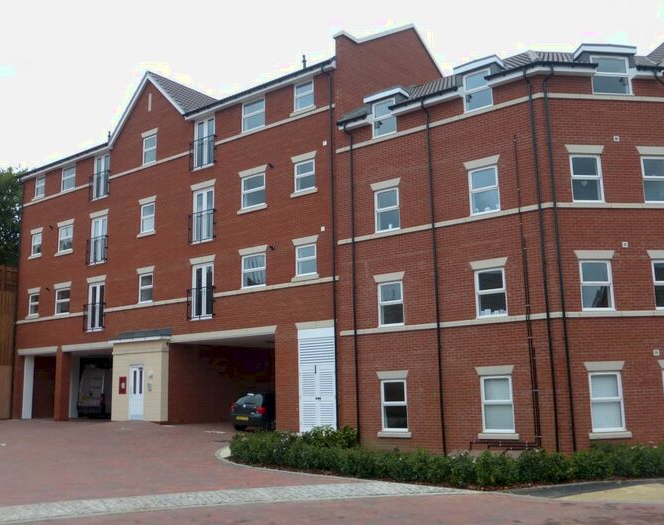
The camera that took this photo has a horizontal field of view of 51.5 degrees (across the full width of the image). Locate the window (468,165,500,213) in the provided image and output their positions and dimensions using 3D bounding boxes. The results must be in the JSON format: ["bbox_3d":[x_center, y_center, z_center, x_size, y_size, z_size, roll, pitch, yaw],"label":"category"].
[{"bbox_3d":[4.212,-1.977,18.963,0.903,1.307,0.100,-9,-12,36],"label":"window"}]

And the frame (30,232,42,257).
[{"bbox_3d":[-13.895,-0.854,32.387,0.850,1.000,0.110,-9,-13,36],"label":"frame"}]

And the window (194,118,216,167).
[{"bbox_3d":[-4.848,-4.525,26.172,1.180,1.890,0.110,-9,-13,36],"label":"window"}]

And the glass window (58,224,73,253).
[{"bbox_3d":[-11.940,-1.055,30.875,1.070,1.120,0.100,-9,-13,36],"label":"glass window"}]

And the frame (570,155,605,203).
[{"bbox_3d":[6.763,-2.205,18.166,0.895,1.312,0.110,0,-11,-7],"label":"frame"}]

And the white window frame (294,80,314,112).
[{"bbox_3d":[-0.937,-5.666,23.364,0.840,1.000,0.100,-9,-13,36],"label":"white window frame"}]

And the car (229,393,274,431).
[{"bbox_3d":[-2.001,5.626,26.313,1.700,1.450,3.950,-8,-13,34],"label":"car"}]

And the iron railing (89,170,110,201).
[{"bbox_3d":[-10.066,-3.268,29.657,1.300,1.080,0.120,-9,-13,36],"label":"iron railing"}]

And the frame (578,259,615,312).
[{"bbox_3d":[6.804,0.603,17.644,0.890,1.298,0.110,0,-11,-7],"label":"frame"}]

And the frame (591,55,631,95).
[{"bbox_3d":[7.663,-5.128,18.855,1.100,1.100,0.100,0,-11,-7],"label":"frame"}]

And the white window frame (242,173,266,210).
[{"bbox_3d":[-2.725,-2.514,24.262,1.228,1.141,0.100,-9,-12,36],"label":"white window frame"}]

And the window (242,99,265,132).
[{"bbox_3d":[-2.809,-5.306,24.713,1.110,1.130,0.100,-9,-13,36],"label":"window"}]

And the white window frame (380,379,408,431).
[{"bbox_3d":[1.805,4.125,19.811,0.900,1.450,0.110,-9,-13,37],"label":"white window frame"}]

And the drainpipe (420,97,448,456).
[{"bbox_3d":[2.889,0.250,19.409,0.110,10.330,0.250,-9,-13,35],"label":"drainpipe"}]

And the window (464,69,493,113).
[{"bbox_3d":[4.160,-4.902,19.600,0.820,1.150,0.100,-9,-13,35],"label":"window"}]

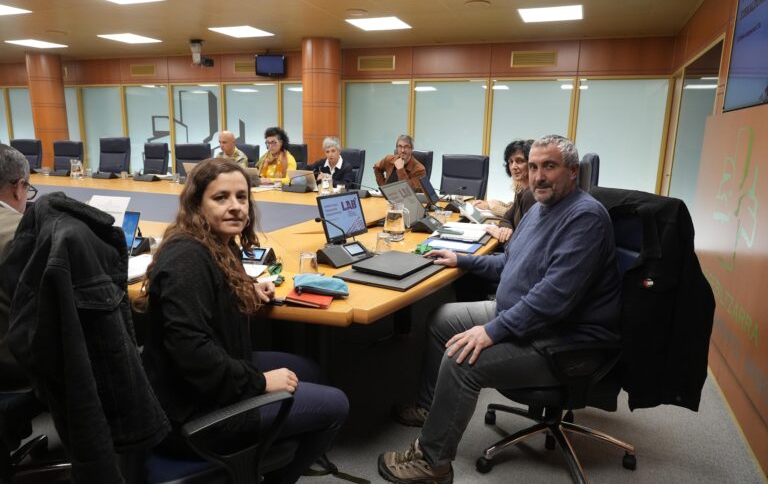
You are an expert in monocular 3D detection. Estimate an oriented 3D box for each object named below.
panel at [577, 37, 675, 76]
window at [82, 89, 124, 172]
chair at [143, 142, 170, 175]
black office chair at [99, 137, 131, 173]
[{"bbox_3d":[2.950,-2.274,6.287,1.050,0.430,0.040,6,12,20],"label":"panel"},{"bbox_3d":[-5.148,-1.852,9.518,1.052,2.030,0.060,6,13,21],"label":"window"},{"bbox_3d":[-3.303,-0.763,7.053,0.620,1.170,0.660,7,13,25],"label":"chair"},{"bbox_3d":[-3.982,-0.871,7.358,0.620,1.220,0.660,3,12,7],"label":"black office chair"}]

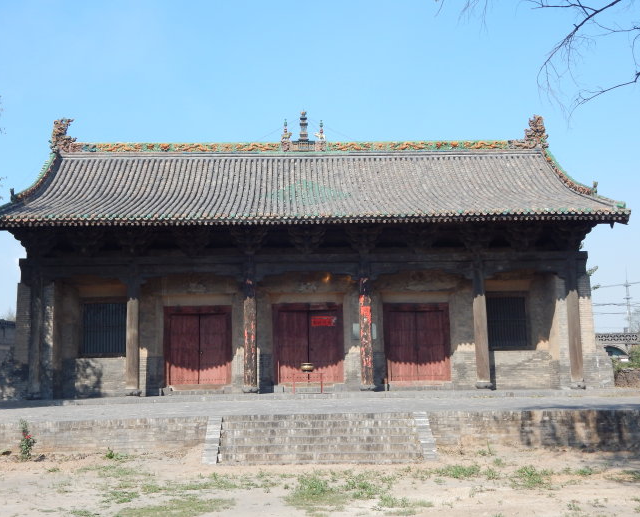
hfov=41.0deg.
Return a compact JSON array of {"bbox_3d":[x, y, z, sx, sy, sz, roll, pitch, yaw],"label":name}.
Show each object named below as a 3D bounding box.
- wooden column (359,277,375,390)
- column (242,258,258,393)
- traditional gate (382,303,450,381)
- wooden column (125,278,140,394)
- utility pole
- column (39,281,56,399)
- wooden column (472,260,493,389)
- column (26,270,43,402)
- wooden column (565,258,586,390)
[{"bbox_3d":[1.591,2.503,29.487,0.460,4.068,0.460,-1,-7,-2],"label":"wooden column"},{"bbox_3d":[-2.381,2.298,29.354,0.460,4.566,0.460,-1,-7,-2],"label":"column"},{"bbox_3d":[3.553,3.088,31.306,2.419,2.928,0.220,-1,-7,-2],"label":"traditional gate"},{"bbox_3d":[-6.338,2.576,29.158,0.460,4.089,0.460,-1,-7,-2],"label":"wooden column"},{"bbox_3d":[31.711,6.419,88.000,0.900,10.389,0.600,-1,-7,-2],"label":"utility pole"},{"bbox_3d":[-9.317,2.719,29.322,0.480,4.093,0.480,-1,-7,-2],"label":"column"},{"bbox_3d":[5.584,2.291,29.675,0.460,4.410,0.460,-1,-7,-2],"label":"wooden column"},{"bbox_3d":[-9.631,2.528,29.032,0.460,4.410,0.460,-1,-7,-2],"label":"column"},{"bbox_3d":[8.864,2.230,29.815,0.460,4.570,0.460,-1,-7,-2],"label":"wooden column"}]

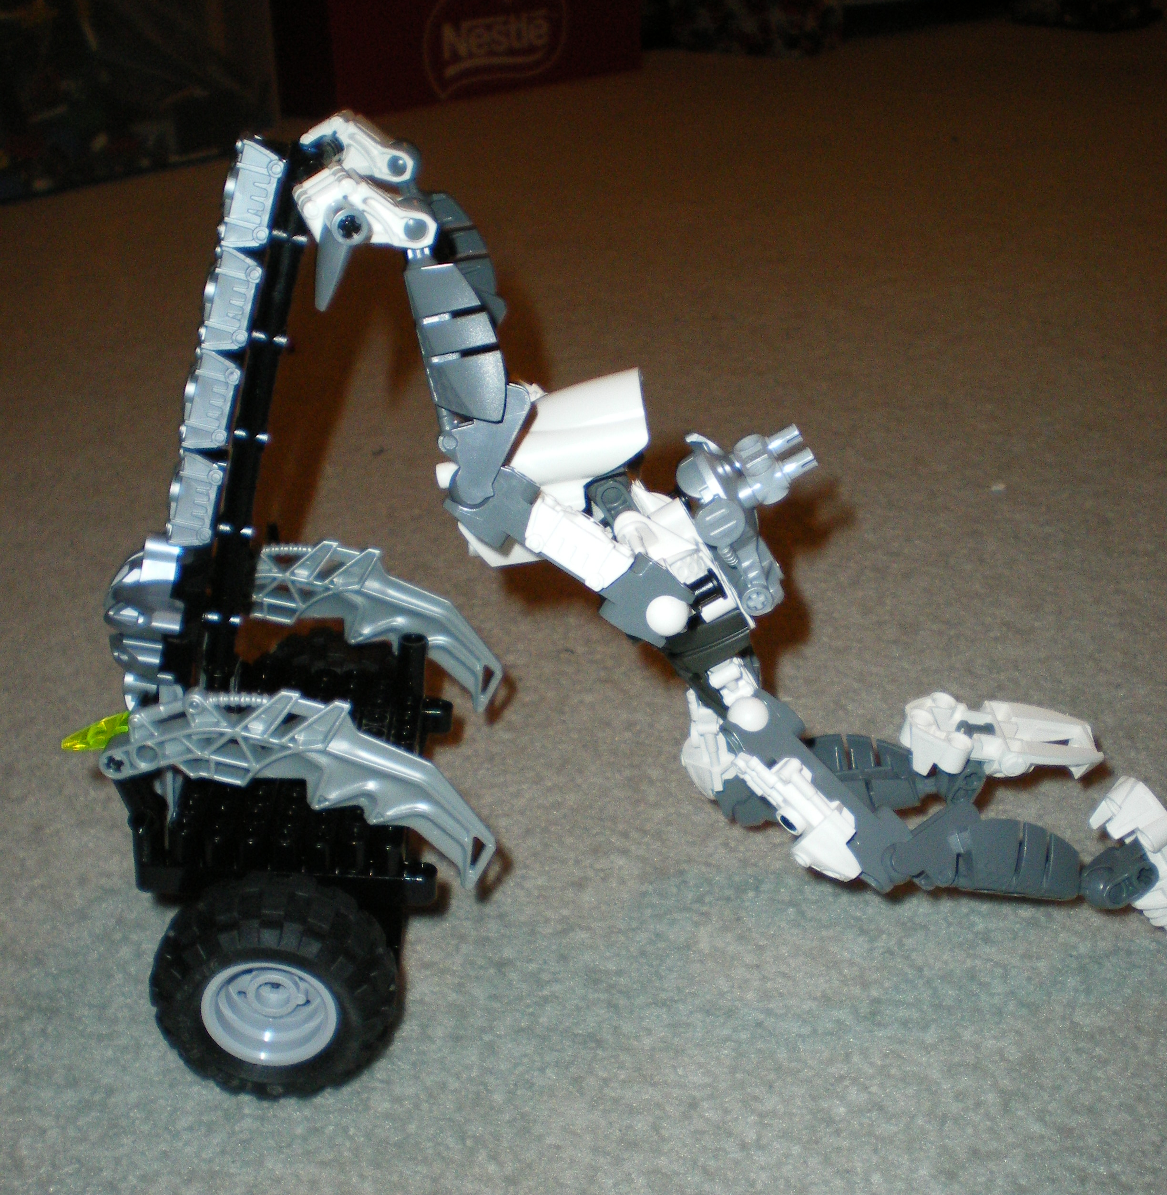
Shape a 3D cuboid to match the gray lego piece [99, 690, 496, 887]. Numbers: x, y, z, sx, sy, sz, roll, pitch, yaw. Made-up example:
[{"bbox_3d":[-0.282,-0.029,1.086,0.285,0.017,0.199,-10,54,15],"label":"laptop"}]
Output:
[{"bbox_3d":[-0.062,0.039,0.373,0.093,0.038,0.011,19,24,-11],"label":"gray lego piece"}]

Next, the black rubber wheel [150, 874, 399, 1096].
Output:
[{"bbox_3d":[-0.072,0.091,0.380,0.056,0.056,0.025,-1,26,-1],"label":"black rubber wheel"}]

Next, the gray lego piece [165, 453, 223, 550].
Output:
[{"bbox_3d":[-0.091,-0.024,0.381,0.012,0.024,0.009,13,25,-8],"label":"gray lego piece"}]

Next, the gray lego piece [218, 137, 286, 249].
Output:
[{"bbox_3d":[-0.072,-0.087,0.350,0.012,0.024,0.009,14,25,-9],"label":"gray lego piece"}]

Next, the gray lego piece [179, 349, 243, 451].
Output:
[{"bbox_3d":[-0.085,-0.046,0.371,0.012,0.024,0.009,14,25,-9],"label":"gray lego piece"}]

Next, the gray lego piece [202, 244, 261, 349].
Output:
[{"bbox_3d":[-0.078,-0.067,0.360,0.012,0.024,0.009,15,25,-9],"label":"gray lego piece"}]

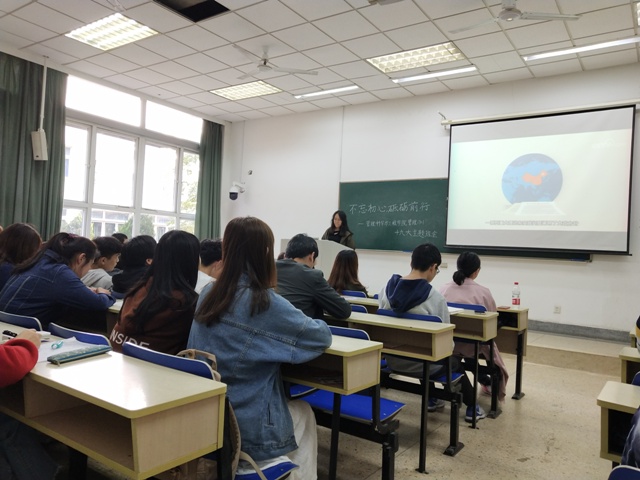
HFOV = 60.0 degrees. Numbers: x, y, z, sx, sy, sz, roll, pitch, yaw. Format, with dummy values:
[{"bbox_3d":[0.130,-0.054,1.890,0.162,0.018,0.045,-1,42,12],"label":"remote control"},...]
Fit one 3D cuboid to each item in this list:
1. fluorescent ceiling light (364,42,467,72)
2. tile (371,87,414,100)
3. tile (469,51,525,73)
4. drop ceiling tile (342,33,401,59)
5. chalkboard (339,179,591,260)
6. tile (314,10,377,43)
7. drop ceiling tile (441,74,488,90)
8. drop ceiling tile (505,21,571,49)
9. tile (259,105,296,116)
[{"bbox_3d":[1.210,-2.331,7.076,1.200,0.080,0.600,2,-1,35],"label":"fluorescent ceiling light"},{"bbox_3d":[1.098,-2.193,8.323,0.600,0.020,0.450,2,-2,35],"label":"tile"},{"bbox_3d":[2.266,-2.252,7.045,0.600,0.030,0.600,2,-1,35],"label":"tile"},{"bbox_3d":[0.631,-2.347,6.718,0.600,0.030,0.600,2,-1,35],"label":"drop ceiling tile"},{"bbox_3d":[1.867,-0.358,8.222,3.950,1.170,0.070,2,-1,36],"label":"chalkboard"},{"bbox_3d":[0.297,-2.354,6.148,0.600,0.020,0.600,2,-1,35],"label":"tile"},{"bbox_3d":[2.090,-2.253,7.929,0.600,0.030,0.480,2,-1,35],"label":"drop ceiling tile"},{"bbox_3d":[2.377,-2.224,6.039,0.600,0.020,0.600,1,-3,34],"label":"drop ceiling tile"},{"bbox_3d":[-0.759,-2.226,9.662,0.600,0.020,0.450,2,-2,35],"label":"tile"}]

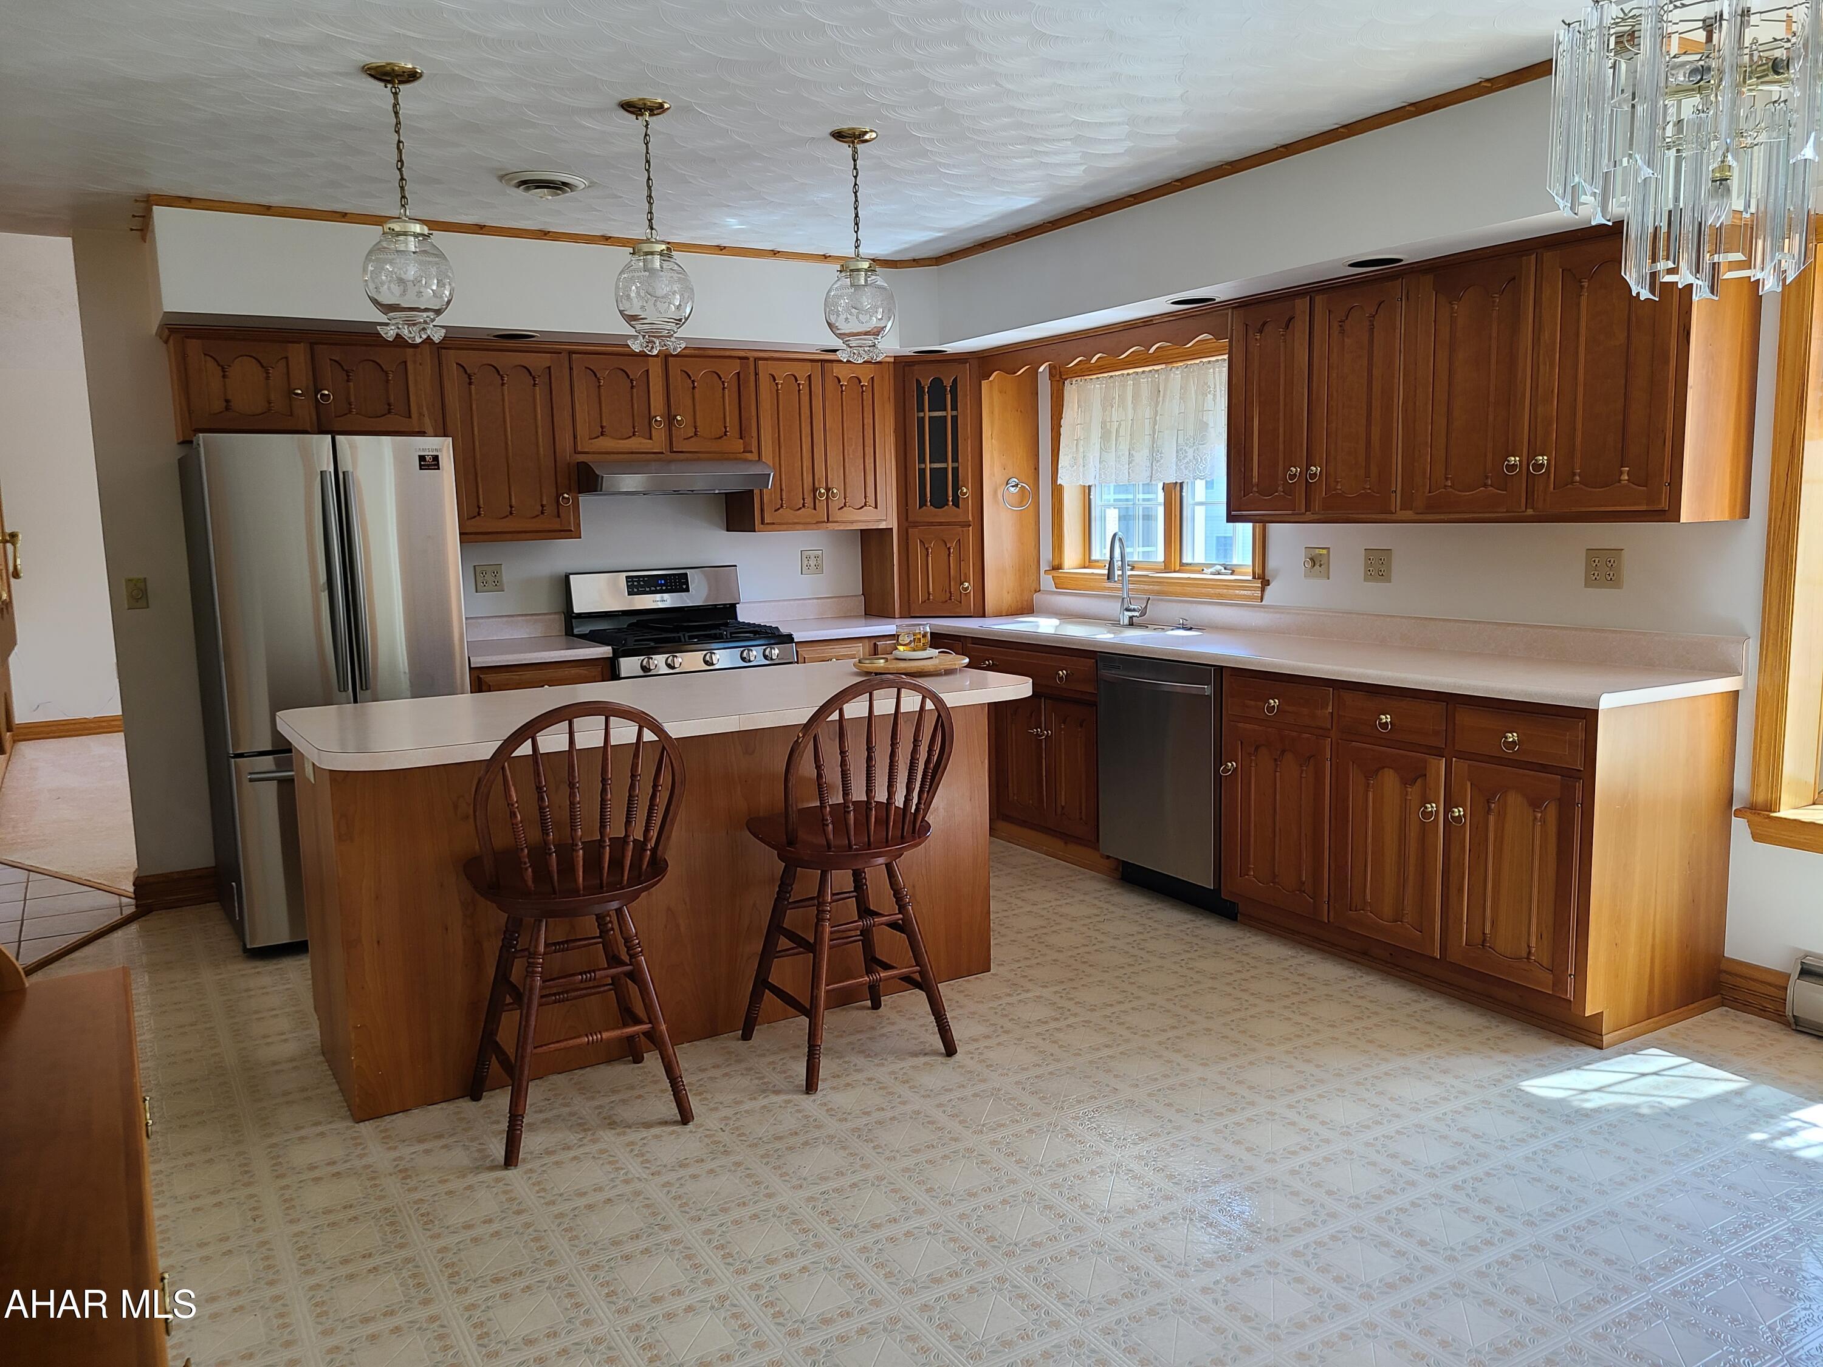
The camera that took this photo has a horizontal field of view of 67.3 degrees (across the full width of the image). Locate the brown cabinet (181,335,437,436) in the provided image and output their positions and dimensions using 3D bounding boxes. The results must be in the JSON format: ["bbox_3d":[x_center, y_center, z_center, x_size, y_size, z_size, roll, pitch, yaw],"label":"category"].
[{"bbox_3d":[-2.186,-1.051,4.976,0.884,0.373,0.335,-6,8,-30],"label":"brown cabinet"}]

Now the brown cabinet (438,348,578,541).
[{"bbox_3d":[-1.596,-0.928,5.338,0.485,0.737,0.335,-6,8,-30],"label":"brown cabinet"}]

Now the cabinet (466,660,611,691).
[{"bbox_3d":[-1.518,0.328,5.391,0.530,0.871,0.620,-6,8,-30],"label":"cabinet"}]

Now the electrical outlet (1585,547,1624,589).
[{"bbox_3d":[1.983,-0.329,3.920,0.012,0.116,0.118,-6,8,-30],"label":"electrical outlet"}]

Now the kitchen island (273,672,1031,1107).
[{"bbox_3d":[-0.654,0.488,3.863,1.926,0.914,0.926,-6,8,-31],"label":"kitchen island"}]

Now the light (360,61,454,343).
[{"bbox_3d":[-1.202,-1.131,3.228,0.211,0.605,0.211,-6,8,-30],"label":"light"}]

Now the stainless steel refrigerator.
[{"bbox_3d":[-2.049,-0.007,4.863,0.775,1.692,0.820,-6,8,-33],"label":"stainless steel refrigerator"}]

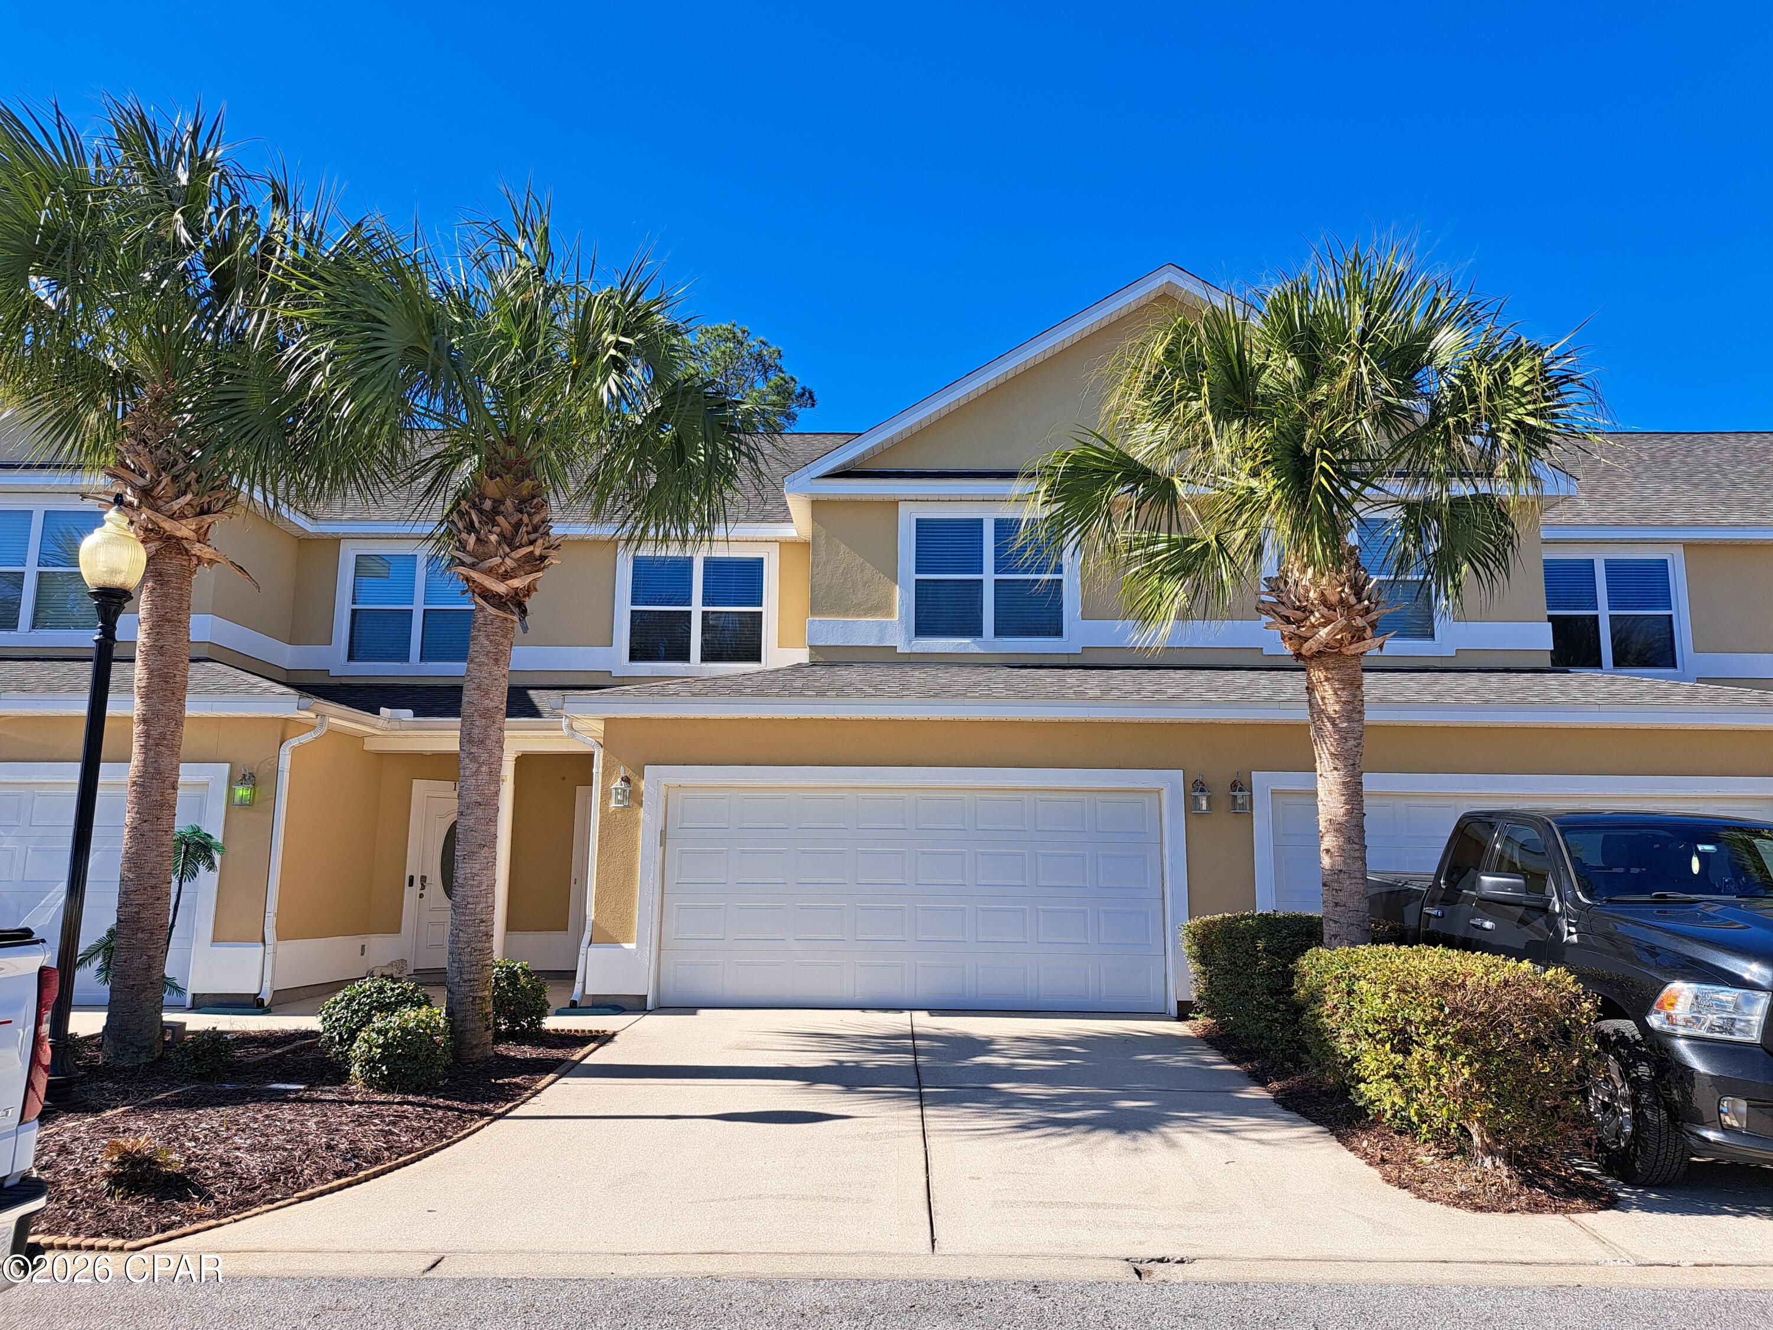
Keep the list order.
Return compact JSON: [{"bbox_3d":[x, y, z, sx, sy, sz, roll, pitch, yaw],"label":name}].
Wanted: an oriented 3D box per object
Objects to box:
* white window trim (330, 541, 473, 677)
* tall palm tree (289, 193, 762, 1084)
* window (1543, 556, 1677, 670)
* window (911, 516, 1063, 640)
[{"bbox_3d":[-6.128,-0.734,15.987,2.100,1.800,0.100,0,-10,1],"label":"white window trim"},{"bbox_3d":[-2.993,-0.422,9.735,3.650,6.750,3.550,0,-10,1],"label":"tall palm tree"},{"bbox_3d":[9.441,-0.689,16.105,1.820,1.521,0.100,0,-9,1],"label":"window"},{"bbox_3d":[1.152,-1.007,14.091,1.760,1.490,0.100,0,-10,1],"label":"window"}]

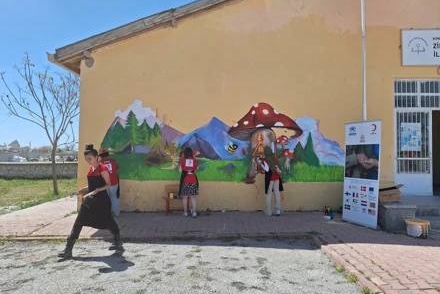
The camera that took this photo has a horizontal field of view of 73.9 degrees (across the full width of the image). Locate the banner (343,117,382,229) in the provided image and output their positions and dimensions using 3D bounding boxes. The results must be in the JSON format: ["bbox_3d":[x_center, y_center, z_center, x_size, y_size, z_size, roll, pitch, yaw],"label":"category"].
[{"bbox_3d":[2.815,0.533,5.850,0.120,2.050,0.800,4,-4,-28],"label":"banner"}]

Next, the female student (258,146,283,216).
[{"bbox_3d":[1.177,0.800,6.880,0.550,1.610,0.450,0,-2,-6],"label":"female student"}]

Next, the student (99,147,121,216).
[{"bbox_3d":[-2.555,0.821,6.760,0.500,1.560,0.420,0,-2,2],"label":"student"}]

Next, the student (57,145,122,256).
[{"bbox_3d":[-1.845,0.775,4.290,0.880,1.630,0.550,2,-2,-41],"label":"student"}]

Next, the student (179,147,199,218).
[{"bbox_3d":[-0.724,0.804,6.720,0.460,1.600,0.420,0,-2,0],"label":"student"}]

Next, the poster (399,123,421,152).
[{"bbox_3d":[4.746,-0.238,7.250,0.500,0.690,0.015,0,-2,0],"label":"poster"}]

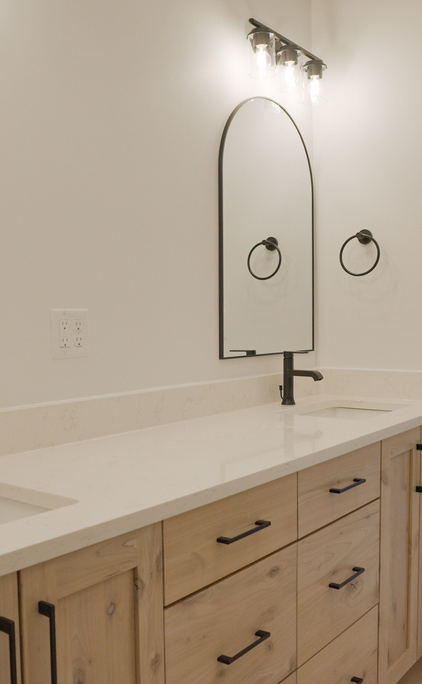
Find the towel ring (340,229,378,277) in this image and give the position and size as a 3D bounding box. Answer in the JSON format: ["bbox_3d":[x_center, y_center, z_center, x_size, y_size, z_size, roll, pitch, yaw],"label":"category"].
[{"bbox_3d":[0.563,-0.333,2.651,0.159,0.179,0.066,1,3,37],"label":"towel ring"}]

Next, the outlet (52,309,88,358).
[{"bbox_3d":[-0.358,-0.021,1.804,0.007,0.124,0.122,1,3,37],"label":"outlet"}]

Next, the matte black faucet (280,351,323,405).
[{"bbox_3d":[0.322,0.125,2.495,0.163,0.186,0.055,1,3,37],"label":"matte black faucet"}]

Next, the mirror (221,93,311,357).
[{"bbox_3d":[0.210,-0.402,2.526,0.020,0.896,0.607,1,3,37],"label":"mirror"}]

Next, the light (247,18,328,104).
[{"bbox_3d":[0.253,-0.969,2.466,0.142,0.192,0.477,1,3,37],"label":"light"}]

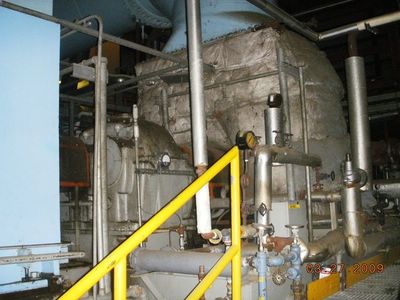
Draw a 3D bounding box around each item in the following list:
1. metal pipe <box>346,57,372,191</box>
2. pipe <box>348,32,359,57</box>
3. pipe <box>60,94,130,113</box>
[{"bbox_3d":[1.529,-0.266,4.269,0.182,1.296,0.182,-2,-6,0],"label":"metal pipe"},{"bbox_3d":[1.508,-1.036,4.313,0.089,0.243,0.089,-2,-6,0],"label":"pipe"},{"bbox_3d":[-1.593,-0.707,6.878,0.085,0.085,1.420,-7,-7,35],"label":"pipe"}]

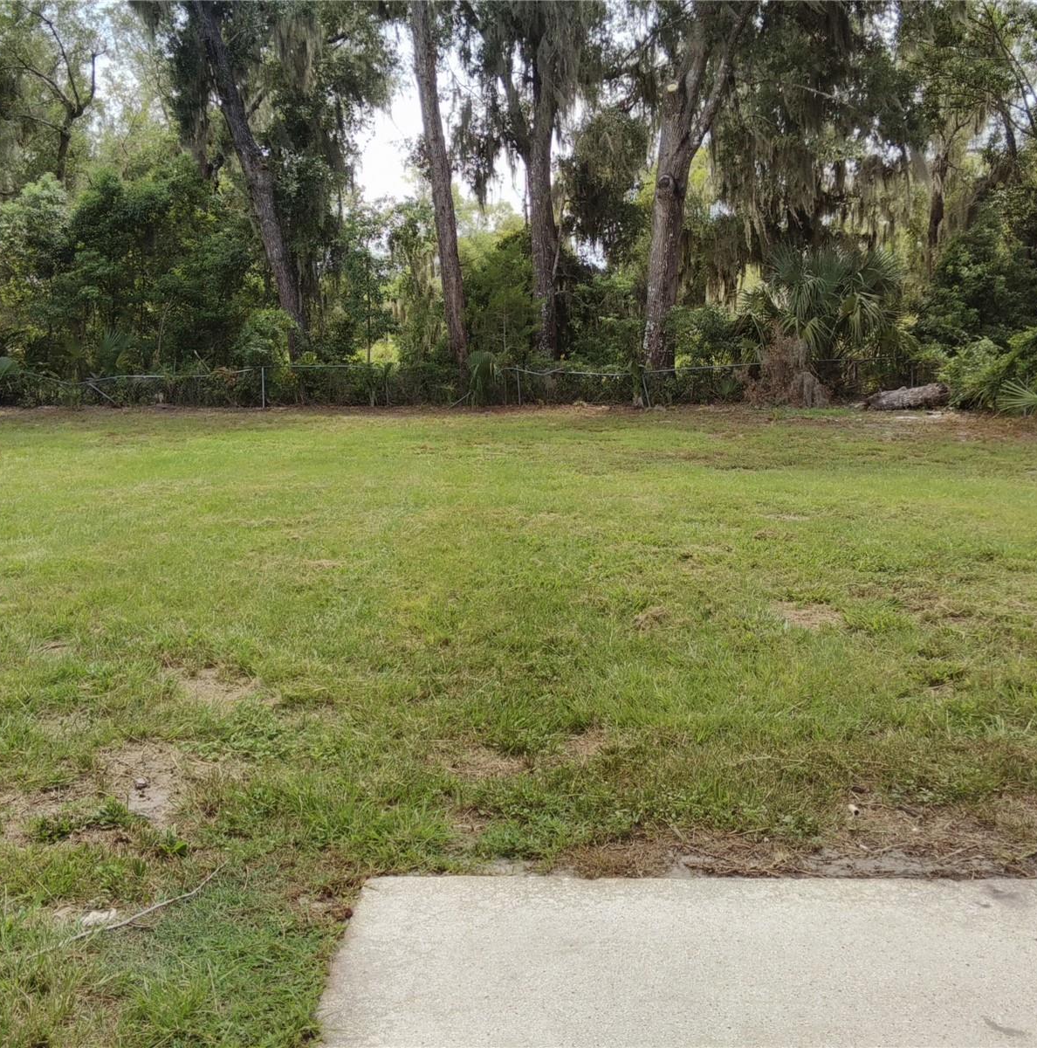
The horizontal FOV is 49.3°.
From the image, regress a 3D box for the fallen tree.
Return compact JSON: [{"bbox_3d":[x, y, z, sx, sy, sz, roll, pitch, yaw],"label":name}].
[{"bbox_3d":[8.596,-2.813,25.000,1.850,0.580,0.580,2,10,12],"label":"fallen tree"}]

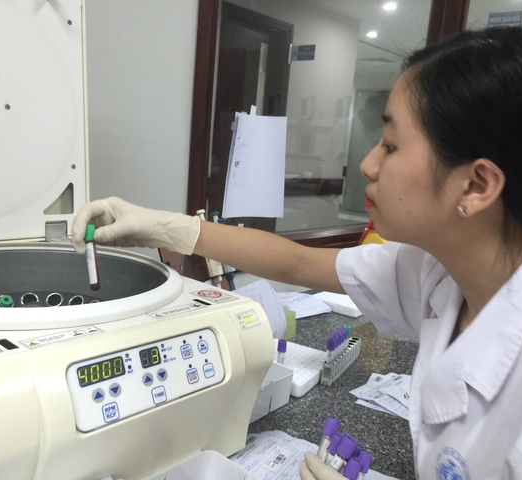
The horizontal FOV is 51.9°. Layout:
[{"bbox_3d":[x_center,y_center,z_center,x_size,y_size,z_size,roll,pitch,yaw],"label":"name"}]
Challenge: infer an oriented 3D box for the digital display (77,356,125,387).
[{"bbox_3d":[-0.148,0.123,0.501,0.004,0.018,0.048,-21,-10,41],"label":"digital display"}]

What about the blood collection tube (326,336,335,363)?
[{"bbox_3d":[0.116,0.199,0.893,0.015,0.078,0.015,8,10,25],"label":"blood collection tube"}]

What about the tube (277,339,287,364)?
[{"bbox_3d":[0.032,0.197,0.861,0.015,0.078,0.015,8,10,25],"label":"tube"}]

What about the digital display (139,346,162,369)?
[{"bbox_3d":[-0.112,0.119,0.542,0.004,0.018,0.024,-21,-10,41],"label":"digital display"}]

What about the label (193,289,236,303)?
[{"bbox_3d":[-0.059,0.070,0.674,0.047,0.001,0.034,17,15,40],"label":"label"}]

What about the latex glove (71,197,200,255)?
[{"bbox_3d":[-0.157,-0.017,0.665,0.152,0.070,0.082,0,10,-24],"label":"latex glove"}]

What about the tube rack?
[{"bbox_3d":[0.146,0.215,0.963,0.019,0.036,0.172,8,10,25],"label":"tube rack"}]

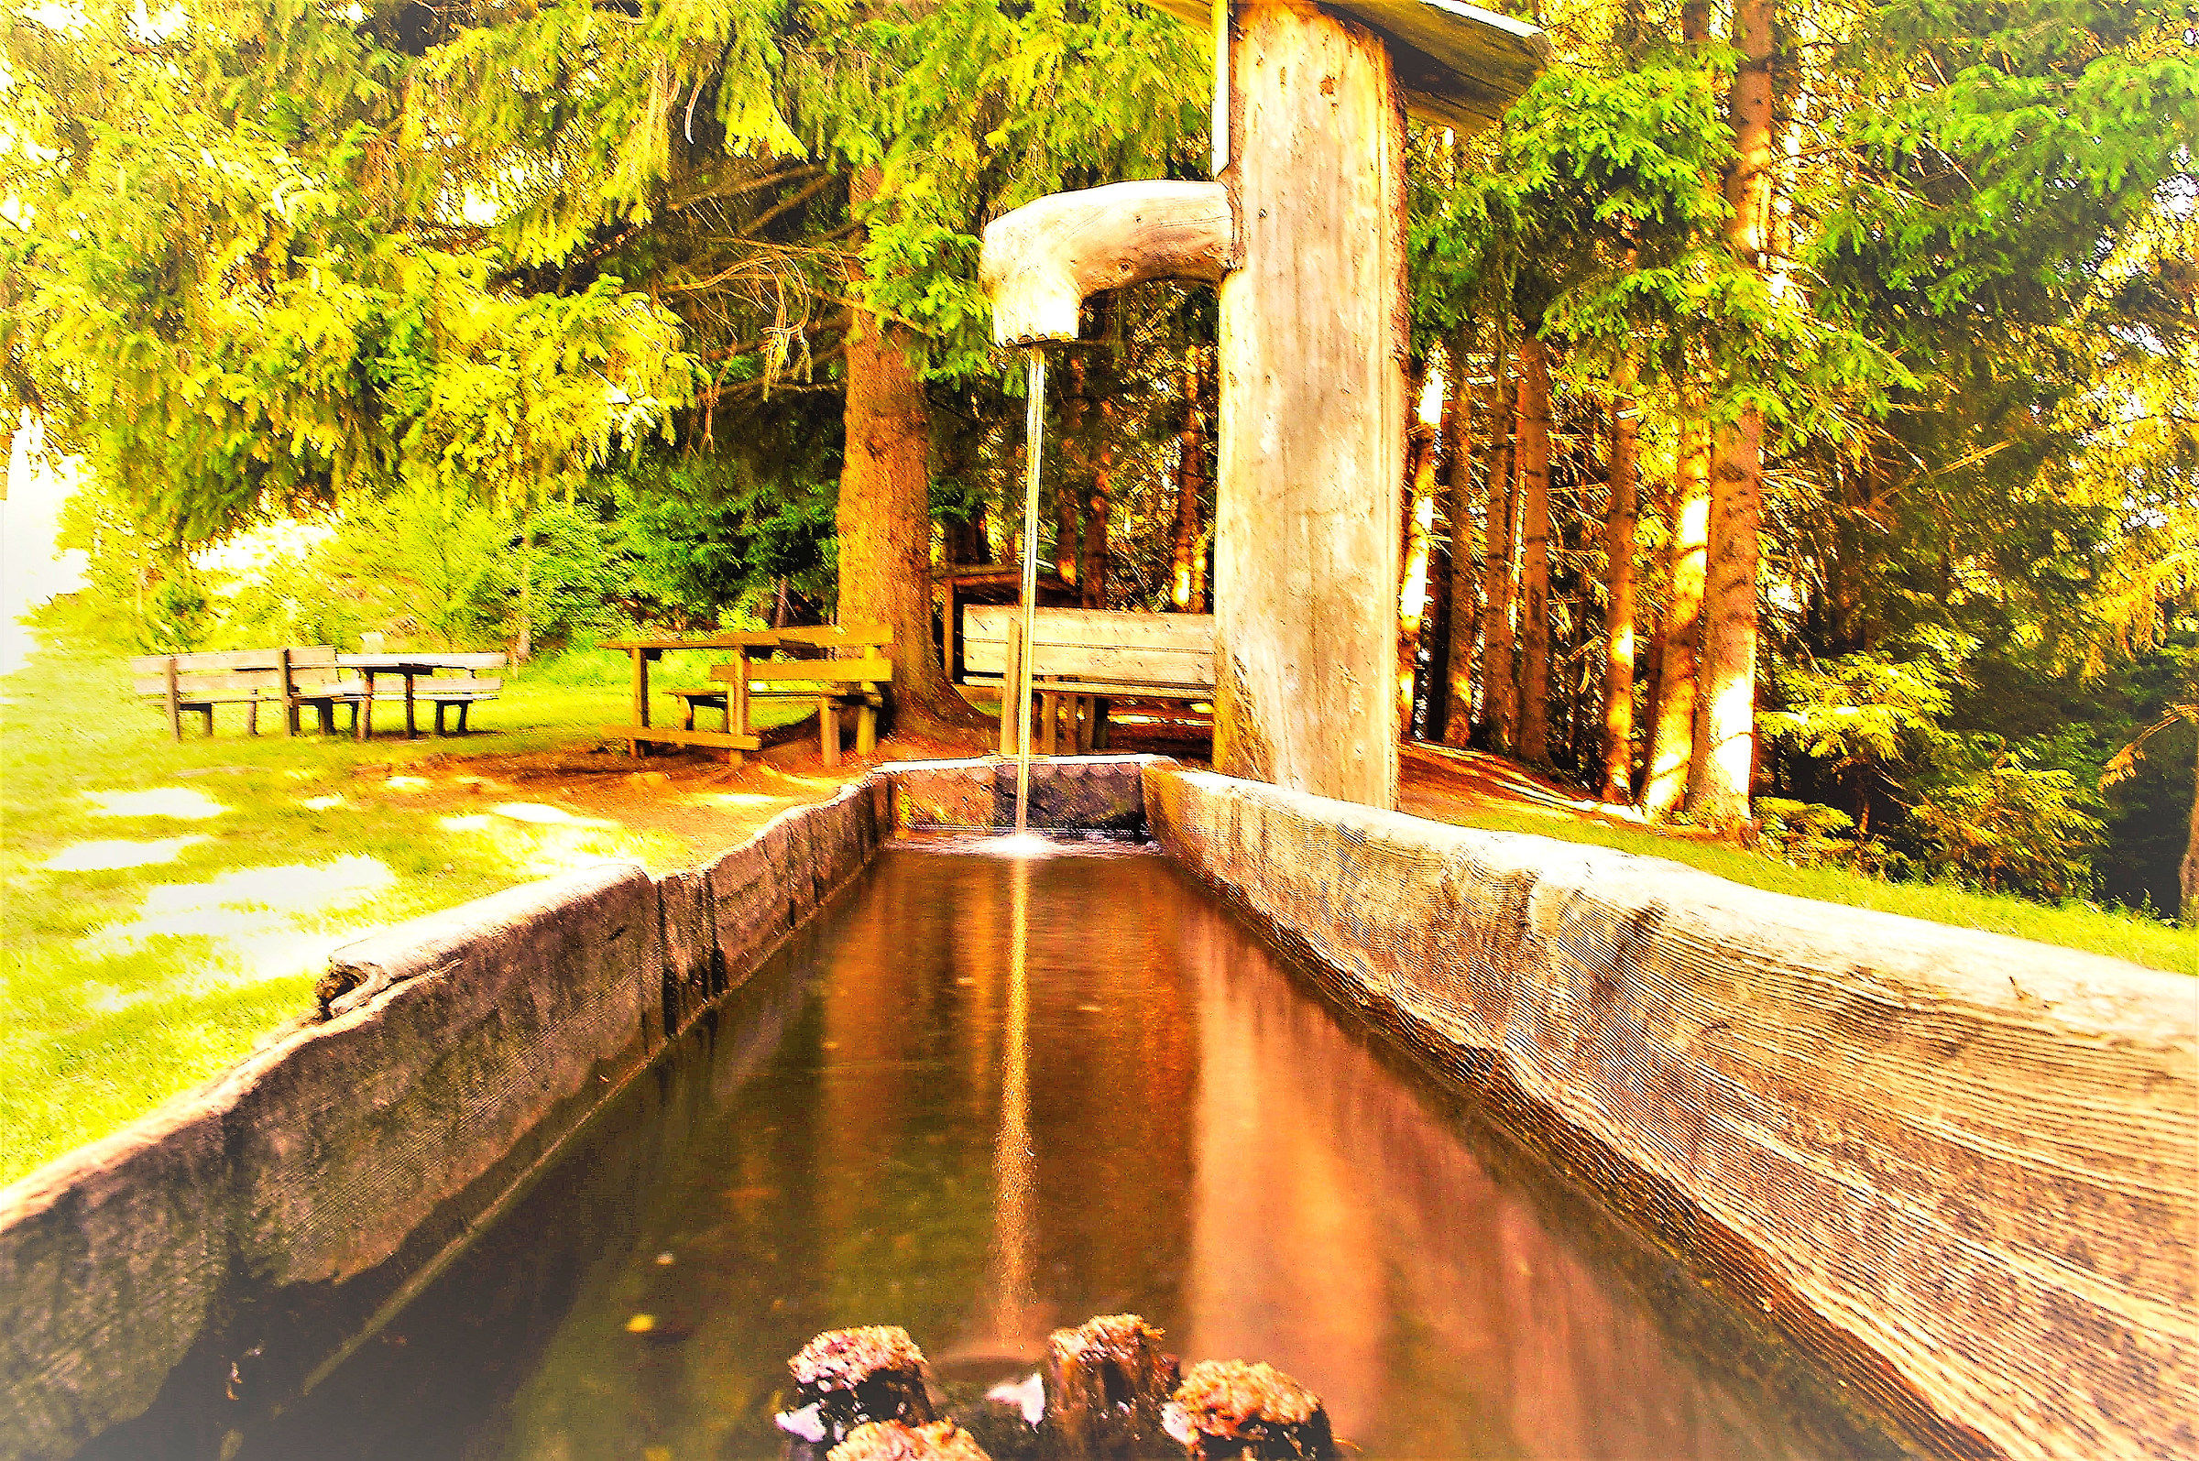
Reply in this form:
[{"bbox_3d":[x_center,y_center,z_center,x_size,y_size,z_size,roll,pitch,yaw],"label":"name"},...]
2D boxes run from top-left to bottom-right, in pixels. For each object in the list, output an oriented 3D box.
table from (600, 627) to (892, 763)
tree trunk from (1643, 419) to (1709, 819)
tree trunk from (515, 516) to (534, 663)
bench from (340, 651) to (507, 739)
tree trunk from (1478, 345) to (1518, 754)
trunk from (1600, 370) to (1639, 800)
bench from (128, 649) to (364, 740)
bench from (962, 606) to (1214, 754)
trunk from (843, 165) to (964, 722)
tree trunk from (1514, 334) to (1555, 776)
[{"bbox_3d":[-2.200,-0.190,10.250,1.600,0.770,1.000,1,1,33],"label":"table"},{"bbox_3d":[2.870,-0.556,8.200,0.220,2.000,0.220,3,1,0],"label":"tree trunk"},{"bbox_3d":[-7.950,-1.960,22.800,0.220,2.100,0.220,1,1,0],"label":"tree trunk"},{"bbox_3d":[-6.800,-0.340,16.400,1.600,0.800,0.900,1,1,18],"label":"bench"},{"bbox_3d":[3.270,-1.520,13.500,0.220,3.400,0.220,1,1,0],"label":"tree trunk"},{"bbox_3d":[2.970,-0.790,9.400,0.170,2.450,0.170,1,1,0],"label":"trunk"},{"bbox_3d":[-8.130,-0.320,15.840,2.400,0.860,0.570,1,1,18],"label":"bench"},{"bbox_3d":[0.250,-0.230,9.350,1.950,0.880,0.600,1,1,3],"label":"bench"},{"bbox_3d":[-1.390,-1.900,11.400,0.720,3.850,0.720,1,1,0],"label":"trunk"},{"bbox_3d":[3.240,-1.350,12.300,0.230,3.250,0.230,1,1,0],"label":"tree trunk"}]

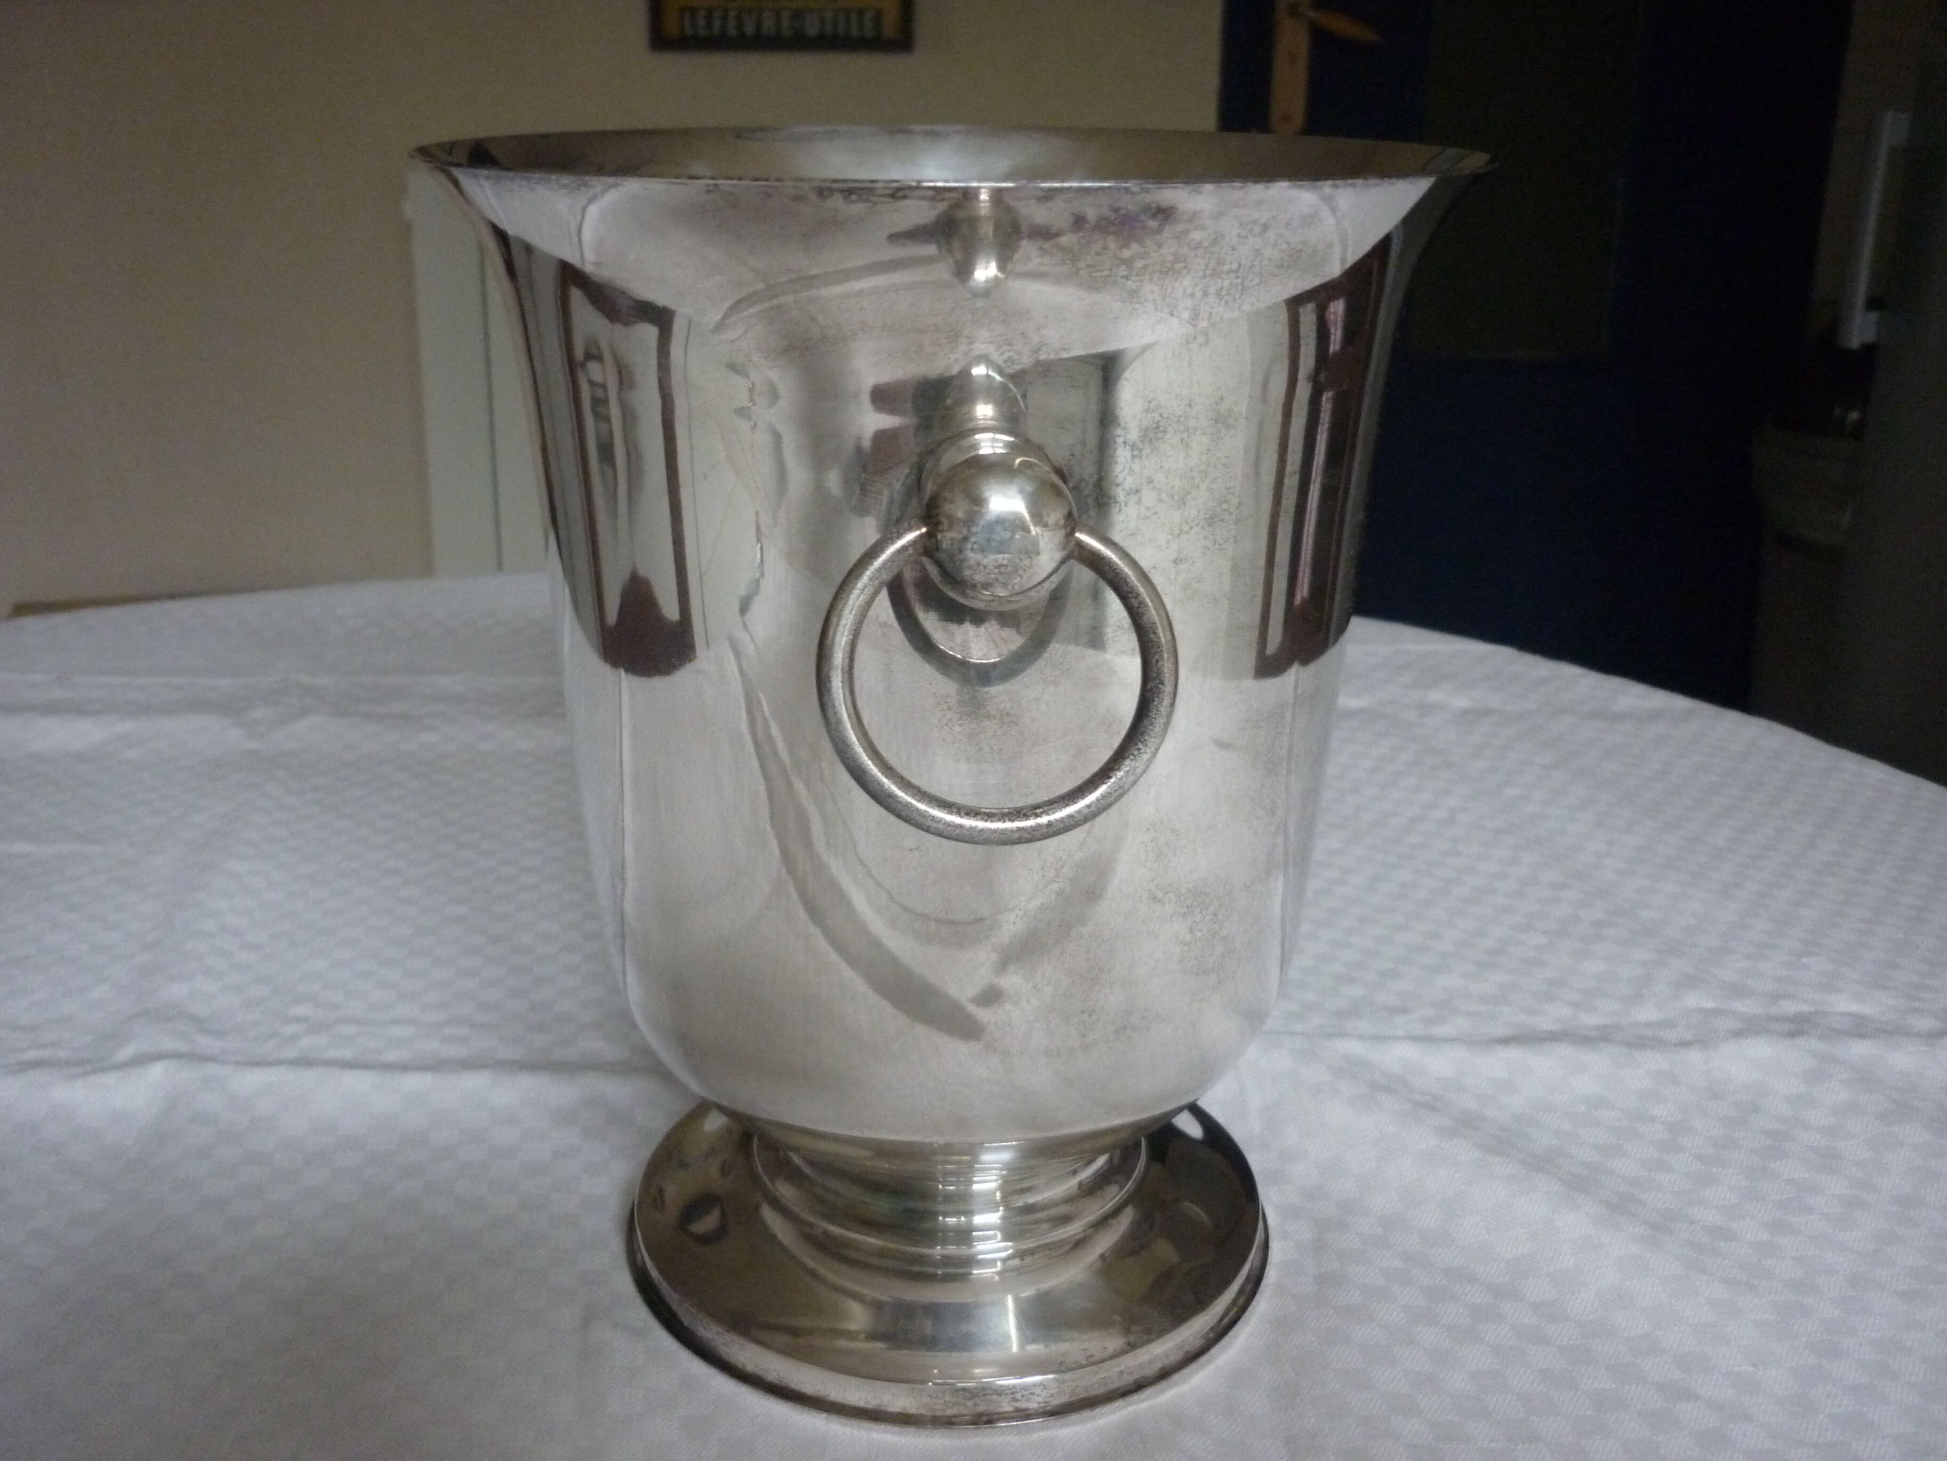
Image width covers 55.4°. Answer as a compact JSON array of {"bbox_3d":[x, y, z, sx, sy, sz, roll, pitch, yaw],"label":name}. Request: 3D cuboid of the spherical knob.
[{"bbox_3d":[0.004,-0.029,0.269,0.022,0.022,0.025,-1,20,-4],"label":"spherical knob"}]

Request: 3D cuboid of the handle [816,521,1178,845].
[{"bbox_3d":[0.004,-0.008,0.277,0.054,0.053,0.006,-1,20,-4],"label":"handle"}]

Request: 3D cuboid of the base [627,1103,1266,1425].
[{"bbox_3d":[-0.005,0.089,0.412,0.144,0.040,0.144,-1,20,-4],"label":"base"}]

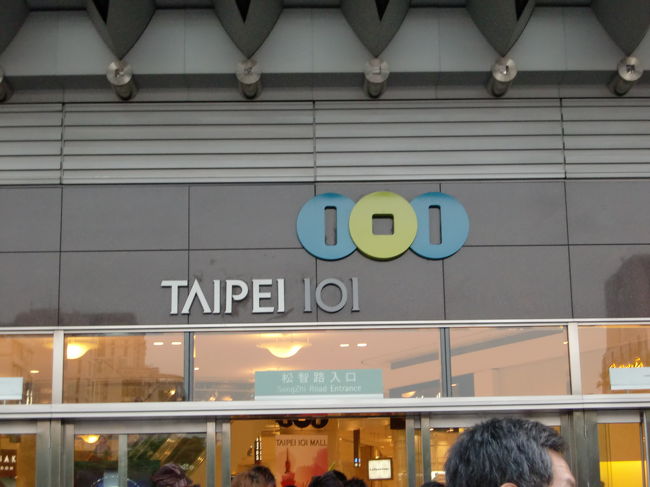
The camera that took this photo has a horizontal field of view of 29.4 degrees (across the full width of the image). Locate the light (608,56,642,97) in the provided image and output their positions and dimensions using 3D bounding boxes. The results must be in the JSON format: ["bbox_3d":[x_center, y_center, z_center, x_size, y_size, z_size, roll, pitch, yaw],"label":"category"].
[{"bbox_3d":[3.431,-1.905,14.185,0.285,0.285,0.540,-1,-12,-2],"label":"light"}]

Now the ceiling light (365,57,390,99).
[{"bbox_3d":[0.572,-1.867,14.104,0.285,0.285,0.540,-1,-12,-2],"label":"ceiling light"}]

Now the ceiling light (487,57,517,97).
[{"bbox_3d":[2.002,-1.886,14.145,0.285,0.285,0.540,-1,-12,-2],"label":"ceiling light"}]

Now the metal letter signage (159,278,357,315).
[{"bbox_3d":[-0.704,0.574,13.818,2.190,0.395,0.075,-1,-12,-2],"label":"metal letter signage"}]

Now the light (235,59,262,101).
[{"bbox_3d":[-0.857,-1.848,14.064,0.285,0.285,0.540,-1,-12,-2],"label":"light"}]

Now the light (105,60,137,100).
[{"bbox_3d":[-2.286,-1.829,14.024,0.285,0.285,0.540,-1,-12,-2],"label":"light"}]

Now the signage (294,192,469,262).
[{"bbox_3d":[0.649,-0.220,13.982,1.935,0.775,0.150,-1,-12,-2],"label":"signage"}]

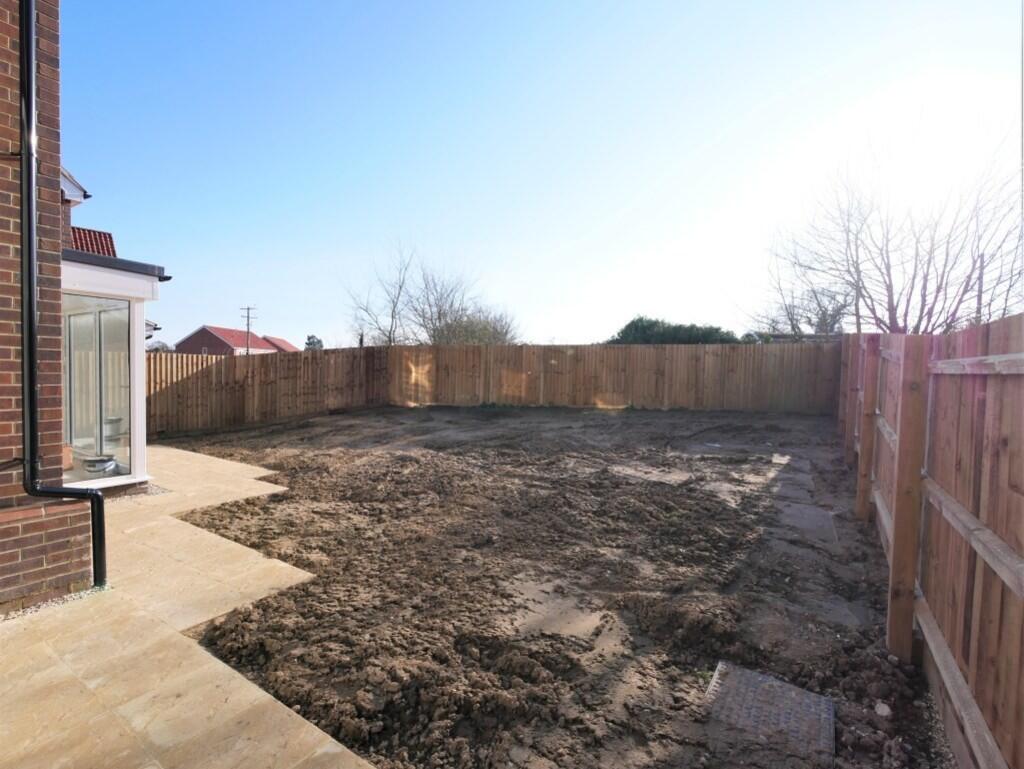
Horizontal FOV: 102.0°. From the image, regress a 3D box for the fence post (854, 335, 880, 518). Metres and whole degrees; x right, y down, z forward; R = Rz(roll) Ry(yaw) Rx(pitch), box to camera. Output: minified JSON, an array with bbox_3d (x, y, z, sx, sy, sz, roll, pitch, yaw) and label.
[{"bbox_3d":[3.545,0.424,4.131,0.100,1.830,0.100,3,2,36],"label":"fence post"}]

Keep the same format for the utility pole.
[{"bbox_3d":[-31.932,-5.156,50.126,1.750,8.400,0.300,1,2,-18],"label":"utility pole"}]

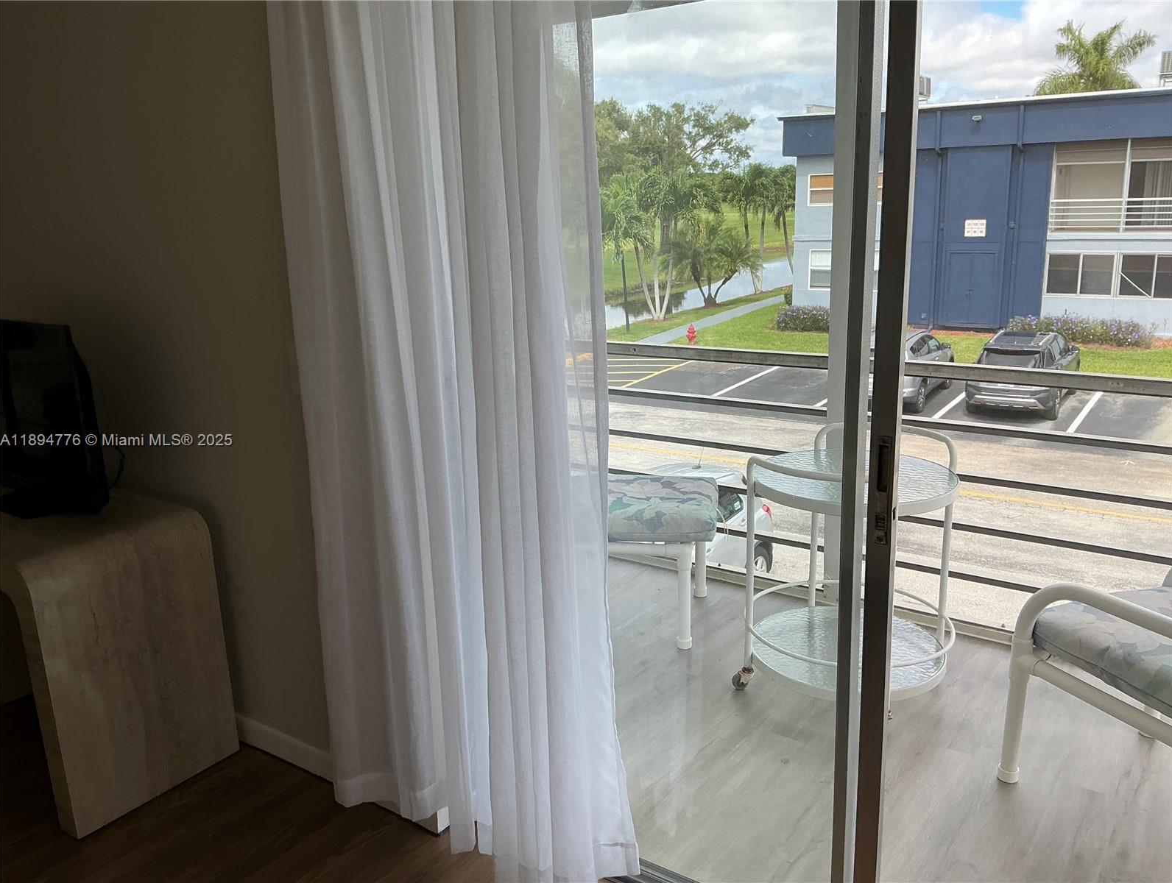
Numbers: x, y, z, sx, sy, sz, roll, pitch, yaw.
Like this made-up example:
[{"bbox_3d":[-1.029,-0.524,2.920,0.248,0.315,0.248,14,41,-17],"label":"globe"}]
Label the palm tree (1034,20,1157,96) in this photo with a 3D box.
[{"bbox_3d":[25.228,-14.634,47.823,6.200,11.832,6.200,5,16,26],"label":"palm tree"}]

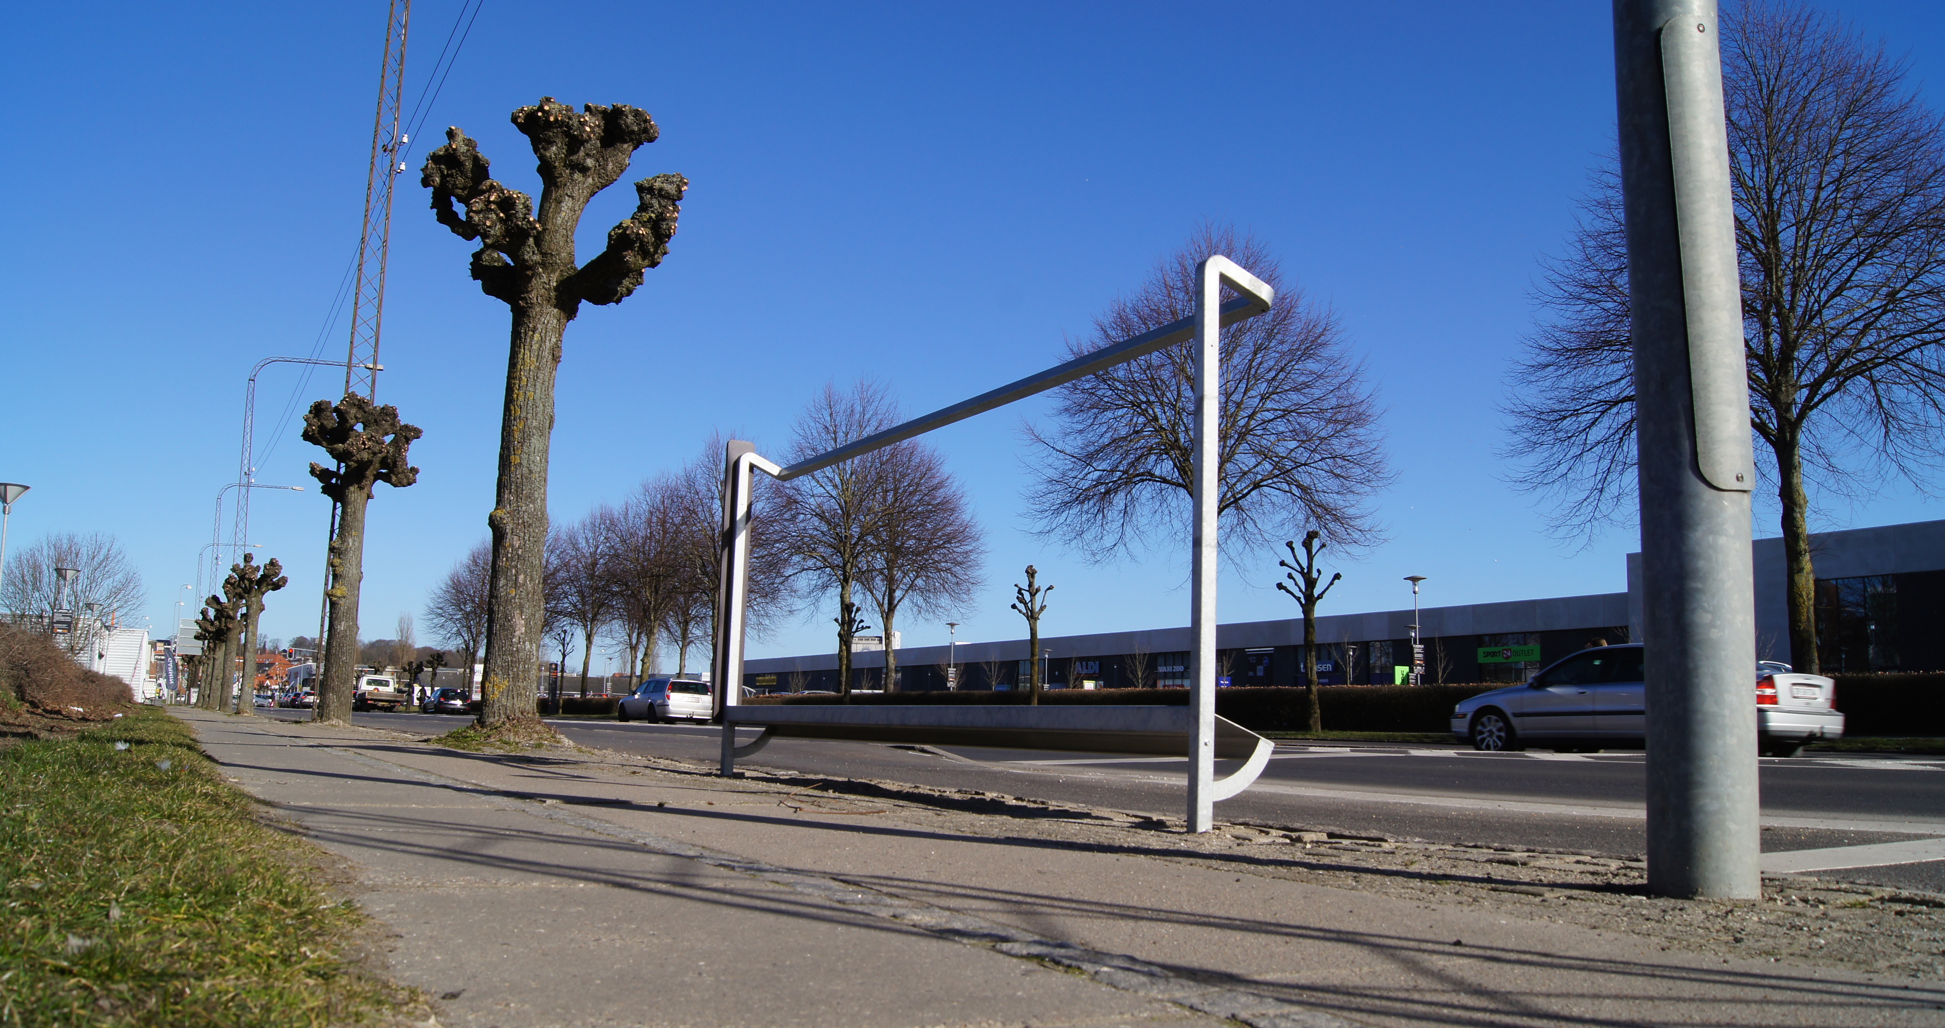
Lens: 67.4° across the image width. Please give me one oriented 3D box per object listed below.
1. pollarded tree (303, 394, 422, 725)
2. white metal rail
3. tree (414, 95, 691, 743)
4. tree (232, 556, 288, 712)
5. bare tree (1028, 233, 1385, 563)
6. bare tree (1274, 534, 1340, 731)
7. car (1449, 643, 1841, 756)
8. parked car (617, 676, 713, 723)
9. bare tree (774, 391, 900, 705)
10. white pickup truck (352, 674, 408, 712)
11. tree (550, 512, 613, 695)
[{"bbox_3d":[-7.701,0.539,18.402,1.381,4.169,1.381,5,-9,-23],"label":"pollarded tree"},{"bbox_3d":[-0.169,0.210,4.617,0.238,1.330,3.110,7,-10,-28],"label":"white metal rail"},{"bbox_3d":[-2.750,-0.683,9.585,1.672,4.270,1.672,4,-8,-17],"label":"tree"},{"bbox_3d":[-16.381,2.751,33.537,1.132,3.688,1.132,5,-9,-26],"label":"tree"},{"bbox_3d":[5.456,-0.960,33.874,8.367,12.029,7.948,0,-8,9],"label":"bare tree"},{"bbox_3d":[6.412,2.229,27.826,1.216,3.912,1.216,-1,-8,13],"label":"bare tree"},{"bbox_3d":[8.460,2.437,18.830,1.830,1.430,4.820,6,-9,-29],"label":"car"},{"bbox_3d":[-10.057,6.128,47.600,1.810,1.480,4.780,6,-10,-32],"label":"parked car"},{"bbox_3d":[-4.852,1.264,51.170,5.151,11.962,5.666,2,-8,-5],"label":"bare tree"},{"bbox_3d":[-31.921,9.657,78.500,1.850,1.880,4.950,6,-9,-29],"label":"white pickup truck"},{"bbox_3d":[-21.725,5.486,80.460,4.131,11.223,4.544,3,-8,-14],"label":"tree"}]

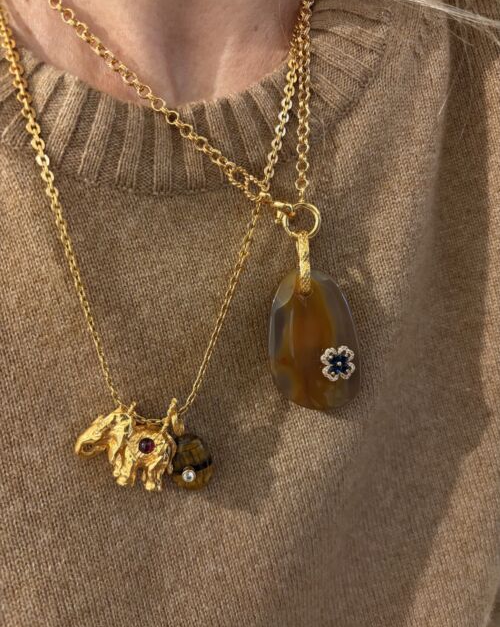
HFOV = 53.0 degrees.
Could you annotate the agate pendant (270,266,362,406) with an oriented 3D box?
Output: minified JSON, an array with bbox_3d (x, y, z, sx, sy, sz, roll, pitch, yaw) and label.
[{"bbox_3d":[0.027,0.011,0.210,0.037,0.059,0.010,-7,-8,-2],"label":"agate pendant"}]

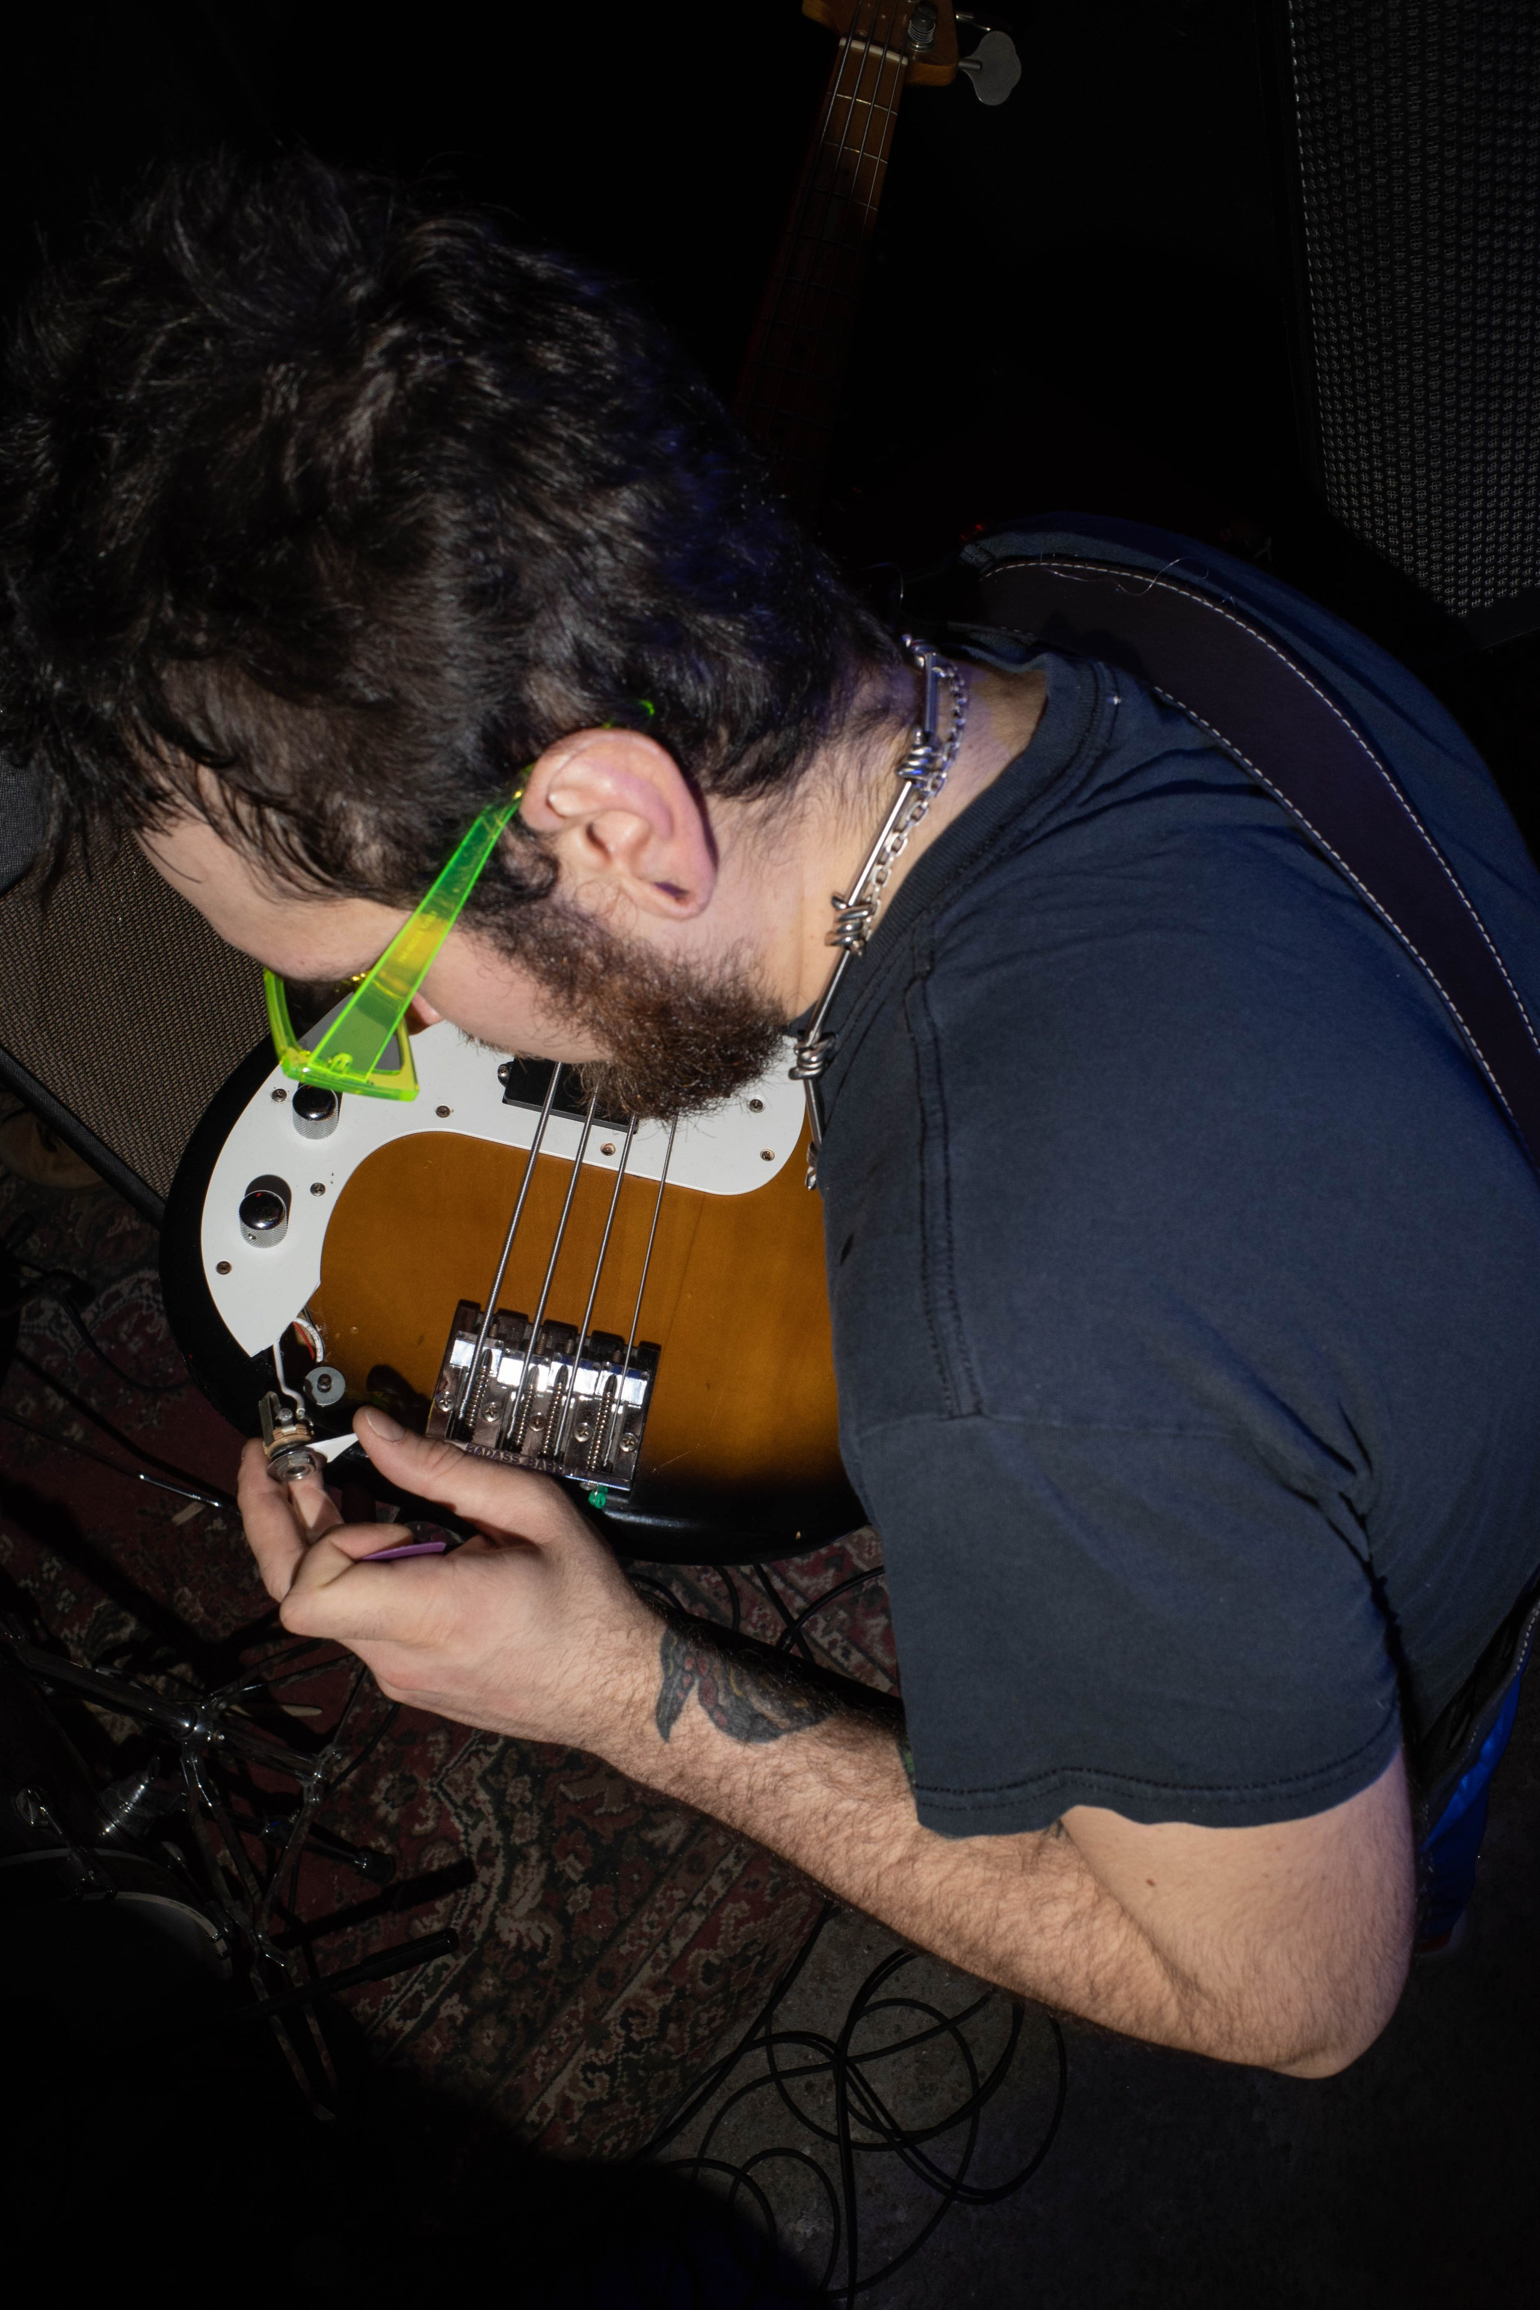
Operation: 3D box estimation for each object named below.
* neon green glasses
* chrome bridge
[{"bbox_3d":[-0.088,-0.110,0.516,0.152,0.046,0.146,-49,29,29],"label":"neon green glasses"},{"bbox_3d":[-0.086,0.091,0.691,0.080,0.018,0.058,13,57,-5],"label":"chrome bridge"}]

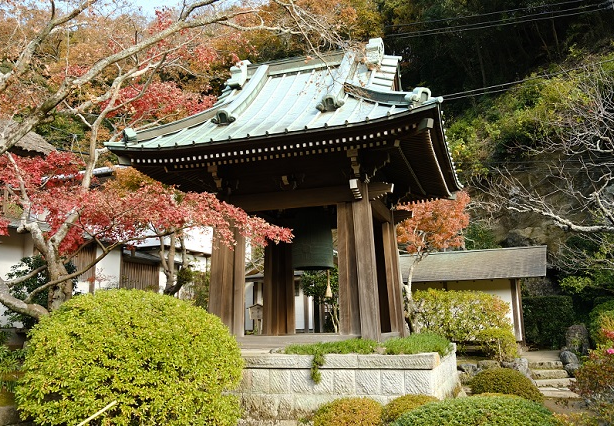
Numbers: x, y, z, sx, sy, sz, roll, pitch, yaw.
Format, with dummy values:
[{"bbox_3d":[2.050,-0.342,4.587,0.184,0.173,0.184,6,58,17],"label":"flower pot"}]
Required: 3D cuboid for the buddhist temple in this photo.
[{"bbox_3d":[0.086,-0.544,10.922,5.770,6.050,5.500,-4,-12,19],"label":"buddhist temple"}]

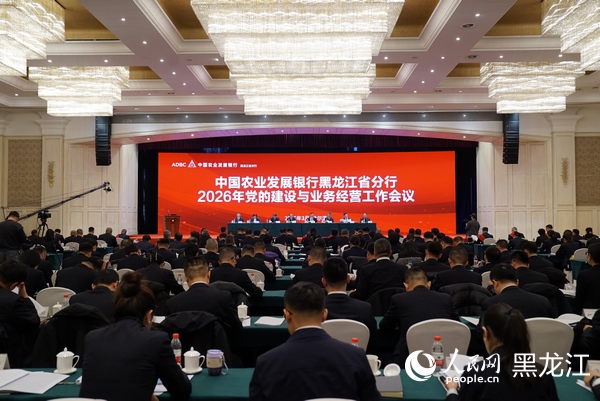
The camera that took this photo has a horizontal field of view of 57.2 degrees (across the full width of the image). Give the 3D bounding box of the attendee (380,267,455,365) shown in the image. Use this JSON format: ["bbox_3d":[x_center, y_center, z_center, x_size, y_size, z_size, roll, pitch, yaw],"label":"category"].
[{"bbox_3d":[0.803,1.056,3.780,0.520,1.200,0.780,0,-2,1],"label":"attendee"}]

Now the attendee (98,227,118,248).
[{"bbox_3d":[-5.965,1.499,17.100,0.520,1.290,0.750,0,-2,1],"label":"attendee"}]

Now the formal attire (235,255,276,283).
[{"bbox_3d":[-0.580,1.051,7.350,0.530,0.680,0.450,0,-2,5],"label":"formal attire"}]

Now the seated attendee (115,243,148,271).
[{"bbox_3d":[-2.115,1.162,6.950,0.480,1.220,0.720,0,-2,6],"label":"seated attendee"}]

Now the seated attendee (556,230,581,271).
[{"bbox_3d":[5.914,1.336,12.100,0.500,1.290,0.750,0,-2,1],"label":"seated attendee"}]

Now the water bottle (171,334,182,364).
[{"bbox_3d":[-0.636,0.785,2.840,0.060,0.187,0.060,0,-2,1],"label":"water bottle"}]

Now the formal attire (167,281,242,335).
[{"bbox_3d":[-0.659,0.851,3.800,0.540,0.620,0.500,0,-2,4],"label":"formal attire"}]

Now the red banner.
[{"bbox_3d":[0.422,-0.404,31.000,16.750,4.640,0.150,0,-2,1],"label":"red banner"}]

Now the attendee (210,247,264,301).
[{"bbox_3d":[-0.660,1.138,5.736,0.550,1.280,0.750,0,-2,4],"label":"attendee"}]

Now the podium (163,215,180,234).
[{"bbox_3d":[-6.871,1.353,29.500,0.900,1.100,0.600,0,-2,1],"label":"podium"}]

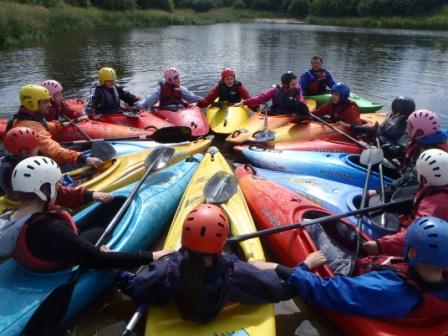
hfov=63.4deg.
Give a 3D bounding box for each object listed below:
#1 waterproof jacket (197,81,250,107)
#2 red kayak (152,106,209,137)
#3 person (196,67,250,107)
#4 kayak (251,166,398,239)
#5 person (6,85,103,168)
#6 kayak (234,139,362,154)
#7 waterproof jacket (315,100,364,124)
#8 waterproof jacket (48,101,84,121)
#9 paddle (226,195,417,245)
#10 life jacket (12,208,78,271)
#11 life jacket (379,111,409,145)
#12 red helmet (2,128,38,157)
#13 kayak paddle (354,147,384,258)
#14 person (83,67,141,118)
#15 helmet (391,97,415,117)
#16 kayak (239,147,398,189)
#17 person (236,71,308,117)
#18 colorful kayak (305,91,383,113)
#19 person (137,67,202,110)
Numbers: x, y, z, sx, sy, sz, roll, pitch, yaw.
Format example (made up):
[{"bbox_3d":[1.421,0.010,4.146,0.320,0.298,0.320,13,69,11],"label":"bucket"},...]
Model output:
[{"bbox_3d":[0.050,-1.091,5.613,0.830,0.540,0.380,0,24,0],"label":"waterproof jacket"},{"bbox_3d":[-0.820,-0.898,5.632,0.600,0.370,2.750,-10,26,-21],"label":"red kayak"},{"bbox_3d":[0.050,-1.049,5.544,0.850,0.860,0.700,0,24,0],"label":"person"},{"bbox_3d":[1.170,0.461,2.681,2.800,0.360,0.600,19,30,36],"label":"kayak"},{"bbox_3d":[-1.600,-0.359,3.555,0.920,0.920,0.600,-2,24,-5],"label":"person"},{"bbox_3d":[1.550,-0.129,4.113,2.850,0.400,0.620,-1,24,-2],"label":"kayak"},{"bbox_3d":[1.402,-0.662,4.400,0.380,0.460,0.550,-18,30,-36],"label":"waterproof jacket"},{"bbox_3d":[-2.100,-0.768,4.748,0.450,0.500,0.620,13,27,27],"label":"waterproof jacket"},{"bbox_3d":[0.595,0.326,2.325,2.000,0.160,0.200,-9,25,-20],"label":"paddle"},{"bbox_3d":[-1.000,0.406,2.030,0.370,0.420,0.280,19,22,37],"label":"life jacket"},{"bbox_3d":[1.721,-0.401,3.680,0.280,0.420,0.370,-2,24,-4],"label":"life jacket"},{"bbox_3d":[-1.609,-0.199,2.880,0.270,0.210,0.220,-19,30,-36],"label":"red helmet"},{"bbox_3d":[1.110,0.163,2.822,0.200,0.170,1.950,10,26,21],"label":"kayak paddle"},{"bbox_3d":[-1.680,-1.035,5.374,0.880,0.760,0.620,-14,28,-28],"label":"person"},{"bbox_3d":[1.986,-0.679,4.032,0.280,0.210,0.220,-7,25,-15],"label":"helmet"},{"bbox_3d":[1.466,0.146,3.286,2.750,0.380,0.600,10,26,21],"label":"kayak"},{"bbox_3d":[0.740,-0.881,5.159,1.000,0.860,0.700,2,24,5],"label":"person"},{"bbox_3d":[1.630,-1.100,6.308,2.300,0.360,0.620,6,24,14],"label":"colorful kayak"},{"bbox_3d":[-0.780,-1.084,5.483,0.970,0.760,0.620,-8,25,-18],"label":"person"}]

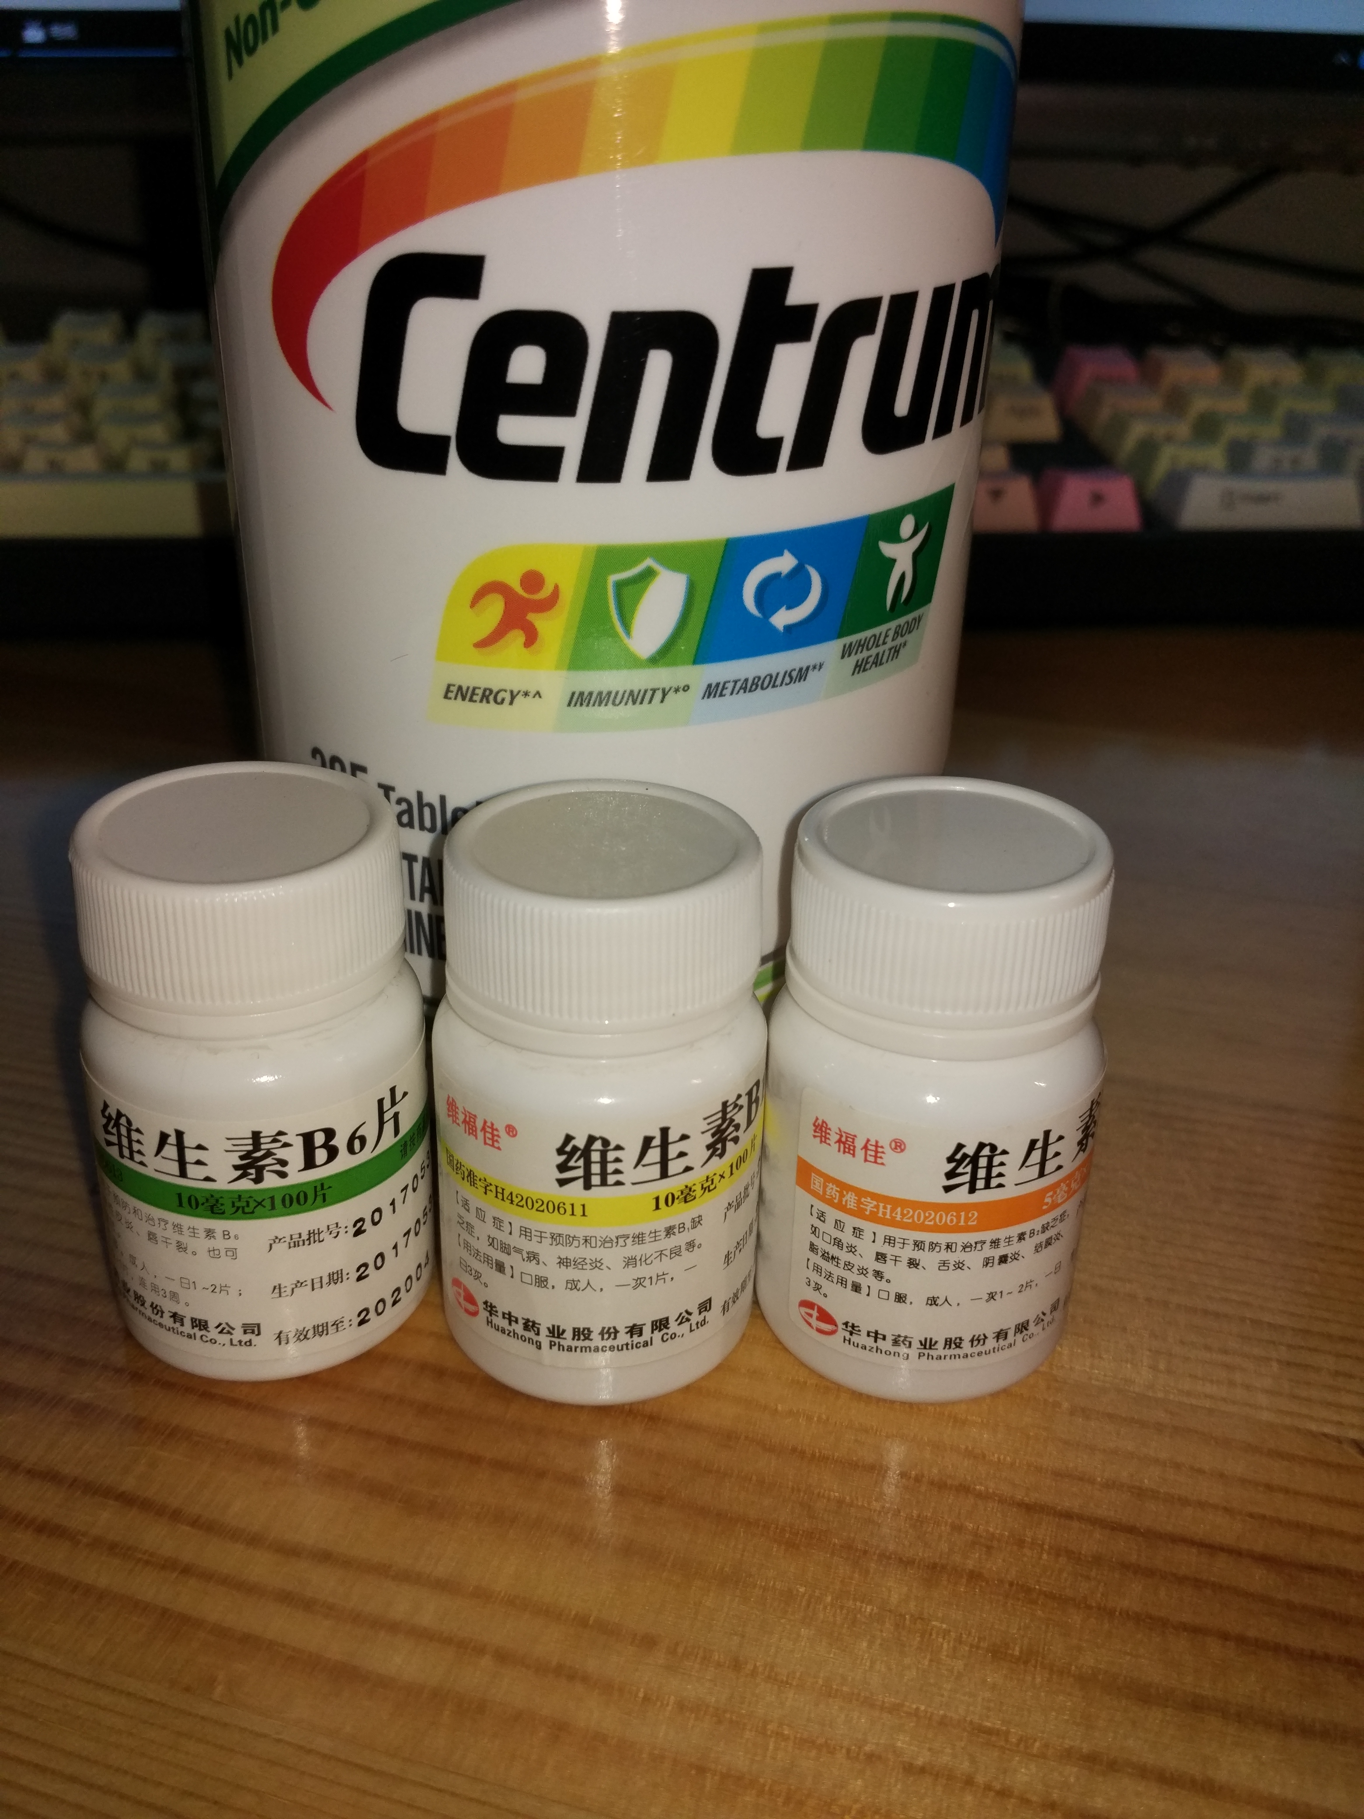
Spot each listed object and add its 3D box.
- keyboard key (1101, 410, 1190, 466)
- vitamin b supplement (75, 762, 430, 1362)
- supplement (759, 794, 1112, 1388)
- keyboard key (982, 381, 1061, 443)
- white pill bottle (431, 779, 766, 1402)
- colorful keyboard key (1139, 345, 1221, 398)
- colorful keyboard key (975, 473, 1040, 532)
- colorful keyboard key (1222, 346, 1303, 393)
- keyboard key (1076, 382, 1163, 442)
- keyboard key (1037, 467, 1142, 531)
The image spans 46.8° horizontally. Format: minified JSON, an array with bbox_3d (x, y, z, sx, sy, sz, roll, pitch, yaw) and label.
[{"bbox_3d":[0.097,-0.099,0.330,0.018,0.010,0.018,-1,33,-4],"label":"keyboard key"},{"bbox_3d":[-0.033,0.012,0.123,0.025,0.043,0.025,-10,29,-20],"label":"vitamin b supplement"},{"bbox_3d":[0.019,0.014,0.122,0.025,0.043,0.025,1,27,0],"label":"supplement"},{"bbox_3d":[0.072,-0.109,0.344,0.018,0.011,0.018,-1,33,-4],"label":"keyboard key"},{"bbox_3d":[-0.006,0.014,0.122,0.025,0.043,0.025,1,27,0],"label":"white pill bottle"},{"bbox_3d":[0.114,-0.121,0.362,0.018,0.011,0.018,-1,33,-4],"label":"colorful keyboard key"},{"bbox_3d":[0.057,-0.078,0.295,0.018,0.011,0.018,-1,33,-4],"label":"colorful keyboard key"},{"bbox_3d":[0.133,-0.121,0.363,0.018,0.011,0.018,-1,33,-4],"label":"colorful keyboard key"},{"bbox_3d":[0.096,-0.109,0.346,0.018,0.011,0.018,-1,33,-4],"label":"keyboard key"},{"bbox_3d":[0.076,-0.078,0.296,0.018,0.011,0.018,-1,33,-4],"label":"keyboard key"}]

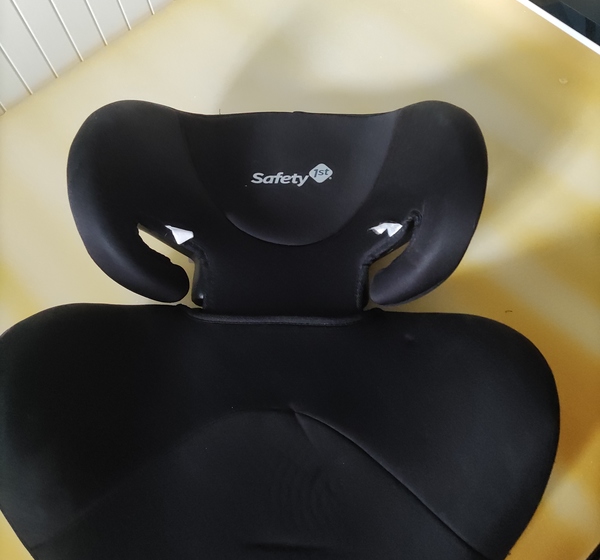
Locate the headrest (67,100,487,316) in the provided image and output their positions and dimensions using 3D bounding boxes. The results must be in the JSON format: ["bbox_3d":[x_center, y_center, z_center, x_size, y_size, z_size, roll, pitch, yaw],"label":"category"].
[{"bbox_3d":[-0.019,-0.059,0.527,0.320,0.140,0.220,1,70,7],"label":"headrest"}]

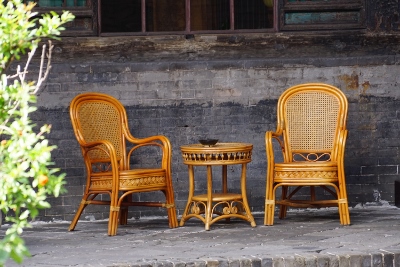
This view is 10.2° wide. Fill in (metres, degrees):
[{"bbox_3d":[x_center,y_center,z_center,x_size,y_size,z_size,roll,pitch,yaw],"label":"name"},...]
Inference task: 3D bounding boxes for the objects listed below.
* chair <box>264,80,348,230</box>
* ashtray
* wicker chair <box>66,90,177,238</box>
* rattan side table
[{"bbox_3d":[0.801,0.150,16.253,0.600,0.980,0.585,-1,4,10],"label":"chair"},{"bbox_3d":[0.066,0.075,16.002,0.139,0.040,0.139,-1,3,0],"label":"ashtray"},{"bbox_3d":[-0.578,0.197,15.951,0.600,0.980,0.585,-4,5,-42],"label":"wicker chair"},{"bbox_3d":[0.125,0.378,16.073,0.530,0.576,0.530,-1,3,0],"label":"rattan side table"}]

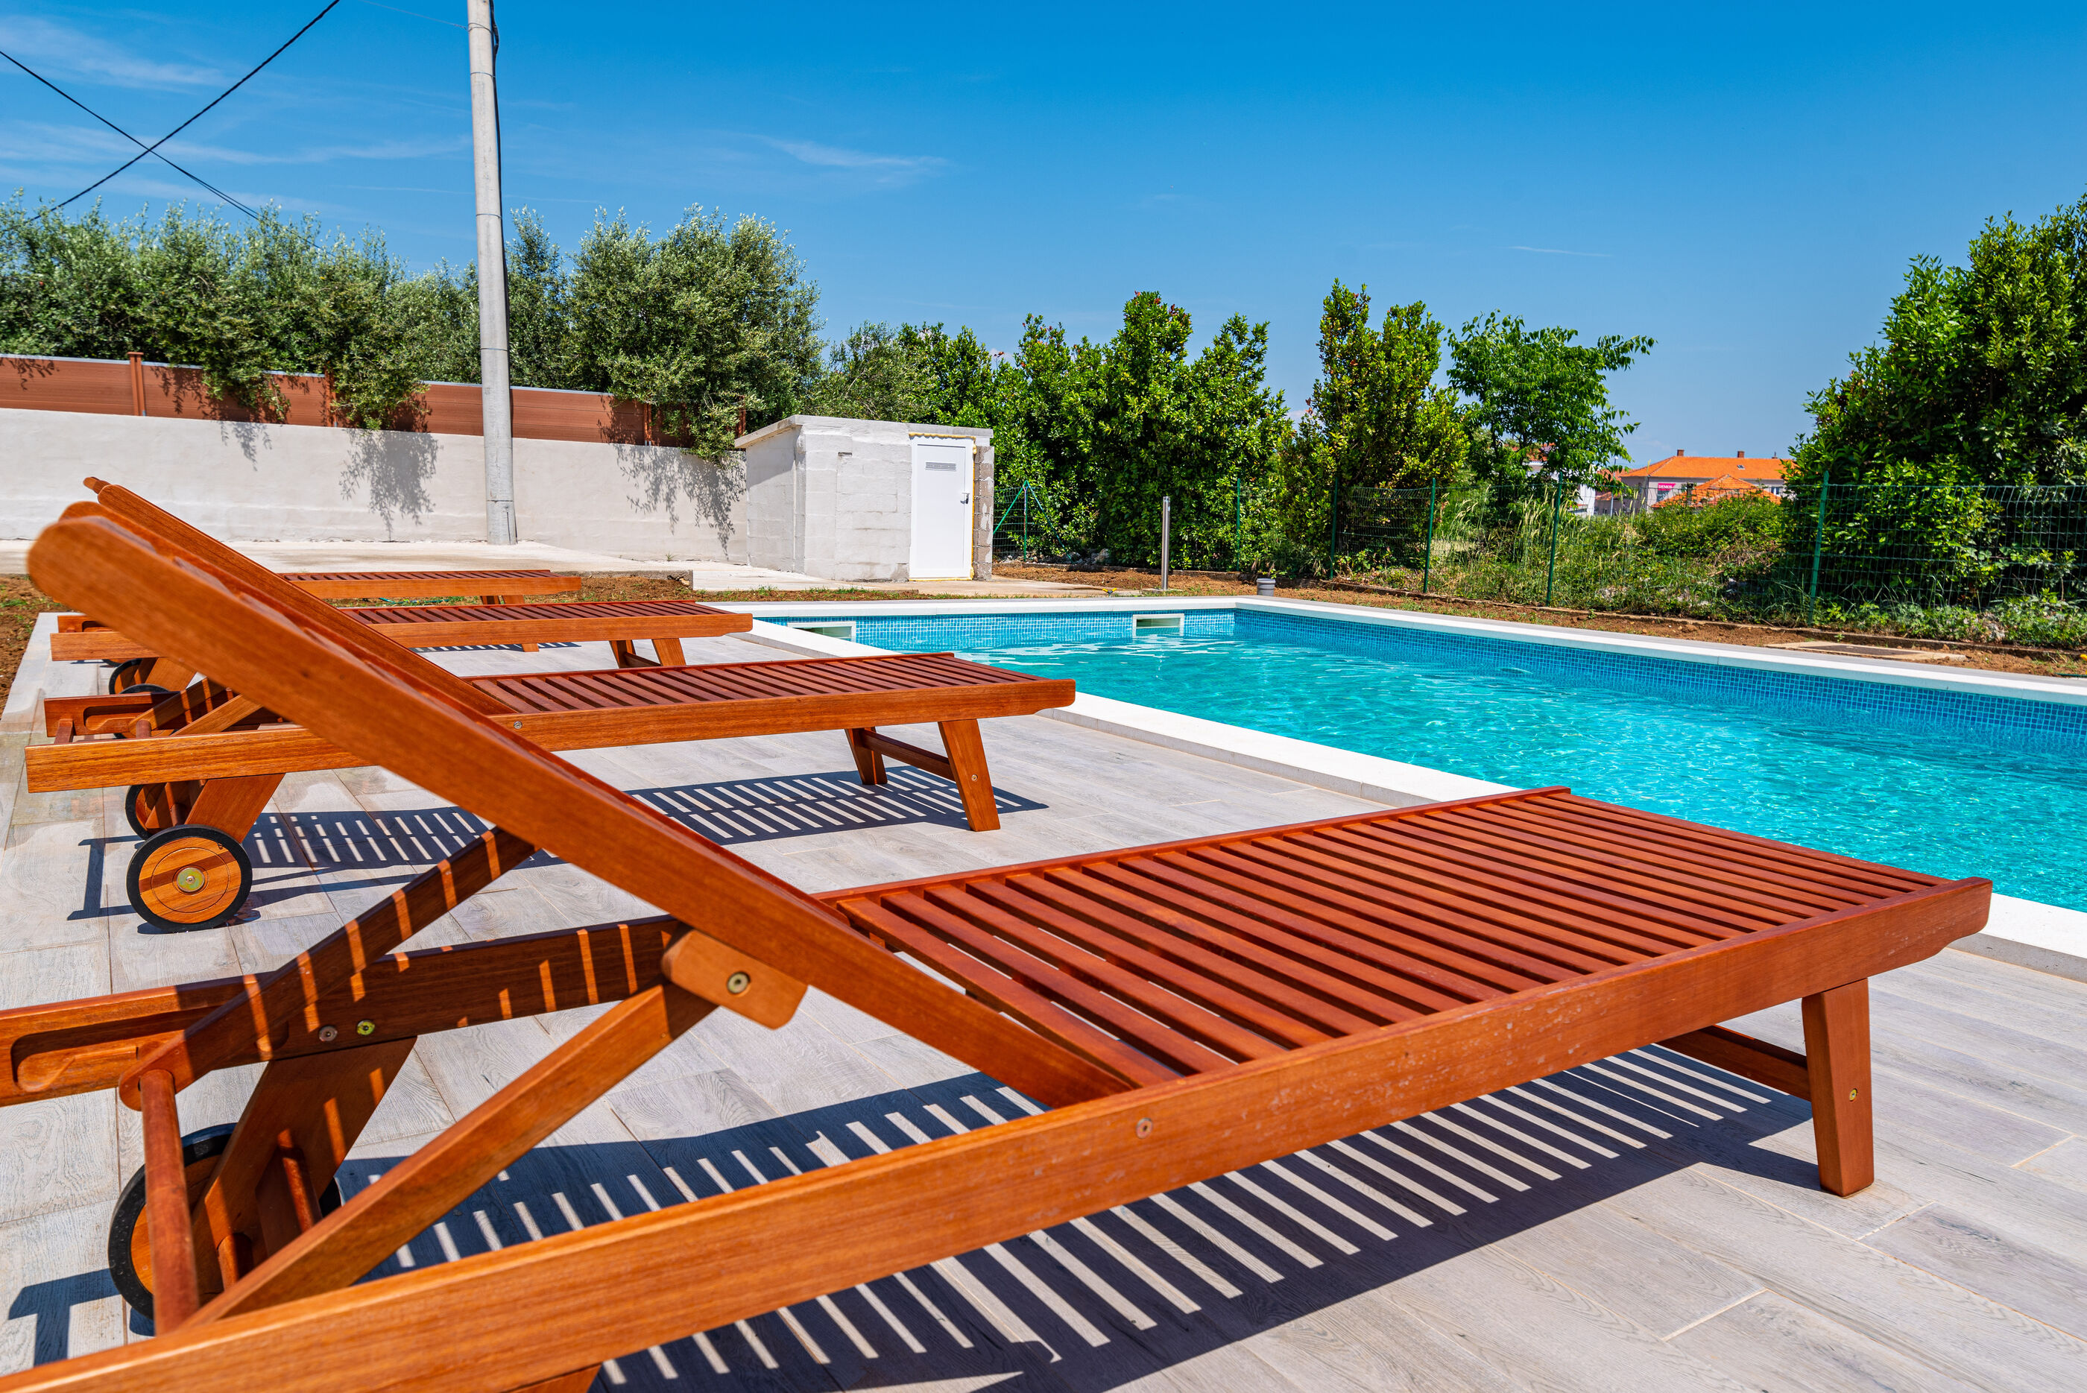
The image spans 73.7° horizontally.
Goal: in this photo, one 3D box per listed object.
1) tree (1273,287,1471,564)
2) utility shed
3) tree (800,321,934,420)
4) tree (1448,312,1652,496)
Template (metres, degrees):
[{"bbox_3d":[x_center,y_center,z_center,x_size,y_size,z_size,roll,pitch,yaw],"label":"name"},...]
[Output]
[{"bbox_3d":[5.221,-4.344,22.814,3.000,4.669,2.600,3,8,12],"label":"tree"},{"bbox_3d":[-2.164,-2.401,17.061,2.641,1.851,1.835,-3,9,-33],"label":"utility shed"},{"bbox_3d":[-3.366,-5.078,27.292,3.200,4.343,3.000,1,8,-7],"label":"tree"},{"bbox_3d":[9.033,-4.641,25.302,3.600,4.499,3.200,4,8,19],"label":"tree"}]

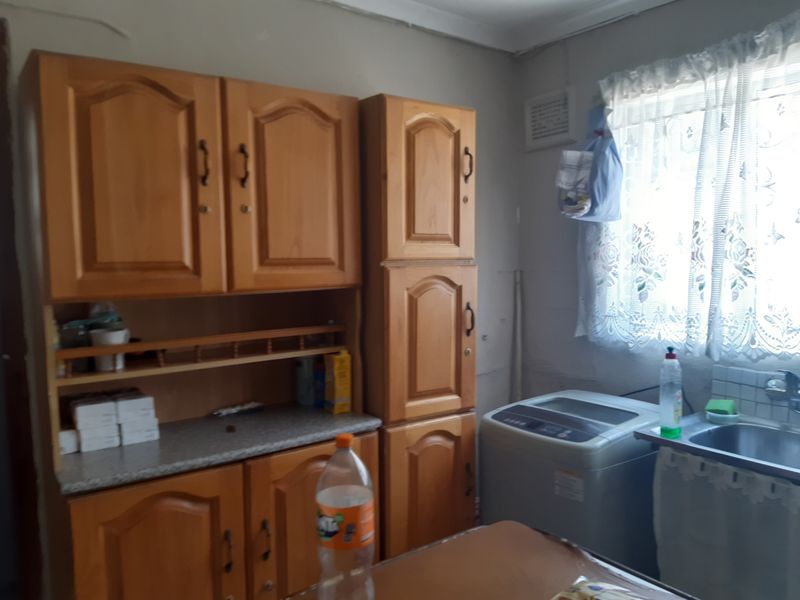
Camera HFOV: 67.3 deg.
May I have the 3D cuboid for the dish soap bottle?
[{"bbox_3d":[0.826,0.277,1.826,0.070,0.268,0.050,-5,6,-43],"label":"dish soap bottle"}]

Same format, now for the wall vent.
[{"bbox_3d":[0.631,-0.769,2.556,0.021,0.214,0.257,-4,5,-35],"label":"wall vent"}]

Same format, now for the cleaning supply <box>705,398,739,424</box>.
[{"bbox_3d":[1.062,0.363,1.983,0.075,0.067,0.097,-4,5,-35],"label":"cleaning supply"}]

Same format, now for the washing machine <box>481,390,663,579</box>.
[{"bbox_3d":[0.679,0.841,2.188,0.539,0.854,0.531,-4,5,-35],"label":"washing machine"}]

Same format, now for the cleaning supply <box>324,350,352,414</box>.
[{"bbox_3d":[-0.214,0.266,1.990,0.055,0.205,0.092,-4,5,-35],"label":"cleaning supply"}]

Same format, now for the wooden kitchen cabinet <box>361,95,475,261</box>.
[{"bbox_3d":[-0.004,-0.394,2.123,0.367,0.509,0.405,-4,5,-35],"label":"wooden kitchen cabinet"}]

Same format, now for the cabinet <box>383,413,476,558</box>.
[{"bbox_3d":[0.007,0.826,2.215,0.370,0.877,0.405,-4,5,-35],"label":"cabinet"}]

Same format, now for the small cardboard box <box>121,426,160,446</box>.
[{"bbox_3d":[-0.747,0.380,1.712,0.100,0.030,0.089,-4,5,-35],"label":"small cardboard box"}]

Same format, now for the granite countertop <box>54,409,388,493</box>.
[{"bbox_3d":[-0.534,0.402,1.778,0.869,0.028,0.424,-4,5,-35],"label":"granite countertop"}]

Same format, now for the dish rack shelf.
[{"bbox_3d":[-0.583,0.139,1.828,0.832,0.093,0.248,-4,5,-35],"label":"dish rack shelf"}]

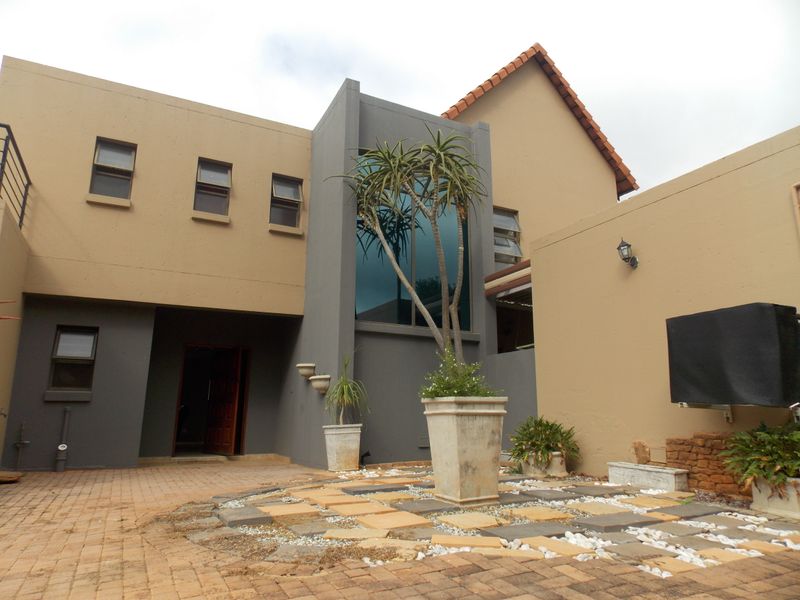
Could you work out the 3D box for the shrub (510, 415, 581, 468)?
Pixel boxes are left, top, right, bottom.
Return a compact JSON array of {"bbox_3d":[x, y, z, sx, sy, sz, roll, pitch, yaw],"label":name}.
[{"bbox_3d":[2.029,1.979,7.551,0.900,0.660,0.900,6,-14,-26],"label":"shrub"}]

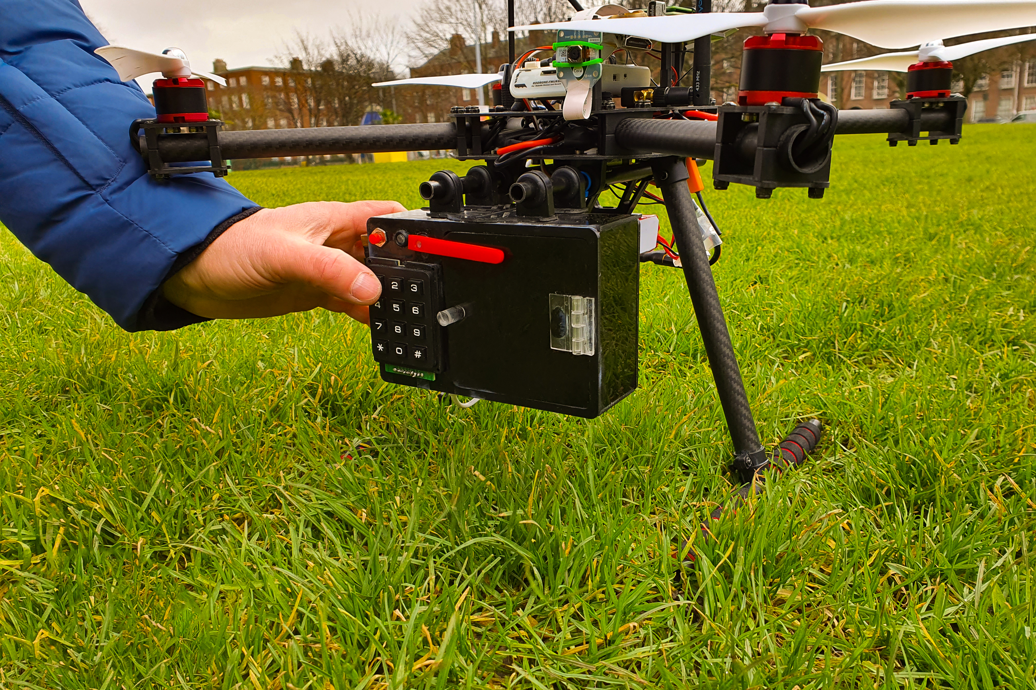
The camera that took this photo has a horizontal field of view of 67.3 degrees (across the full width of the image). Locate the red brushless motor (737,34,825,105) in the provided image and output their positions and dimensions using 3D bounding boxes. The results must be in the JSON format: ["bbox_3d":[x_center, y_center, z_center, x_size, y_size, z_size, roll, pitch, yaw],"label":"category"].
[{"bbox_3d":[0.093,-0.097,0.275,0.029,0.026,0.029,-1,17,0],"label":"red brushless motor"}]

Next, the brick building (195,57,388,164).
[{"bbox_3d":[-40.075,-40.482,135.482,20.000,15.500,30.000,9,19,36],"label":"brick building"}]

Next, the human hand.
[{"bbox_3d":[-0.142,-0.051,0.487,0.160,0.080,0.090,-1,15,7],"label":"human hand"}]

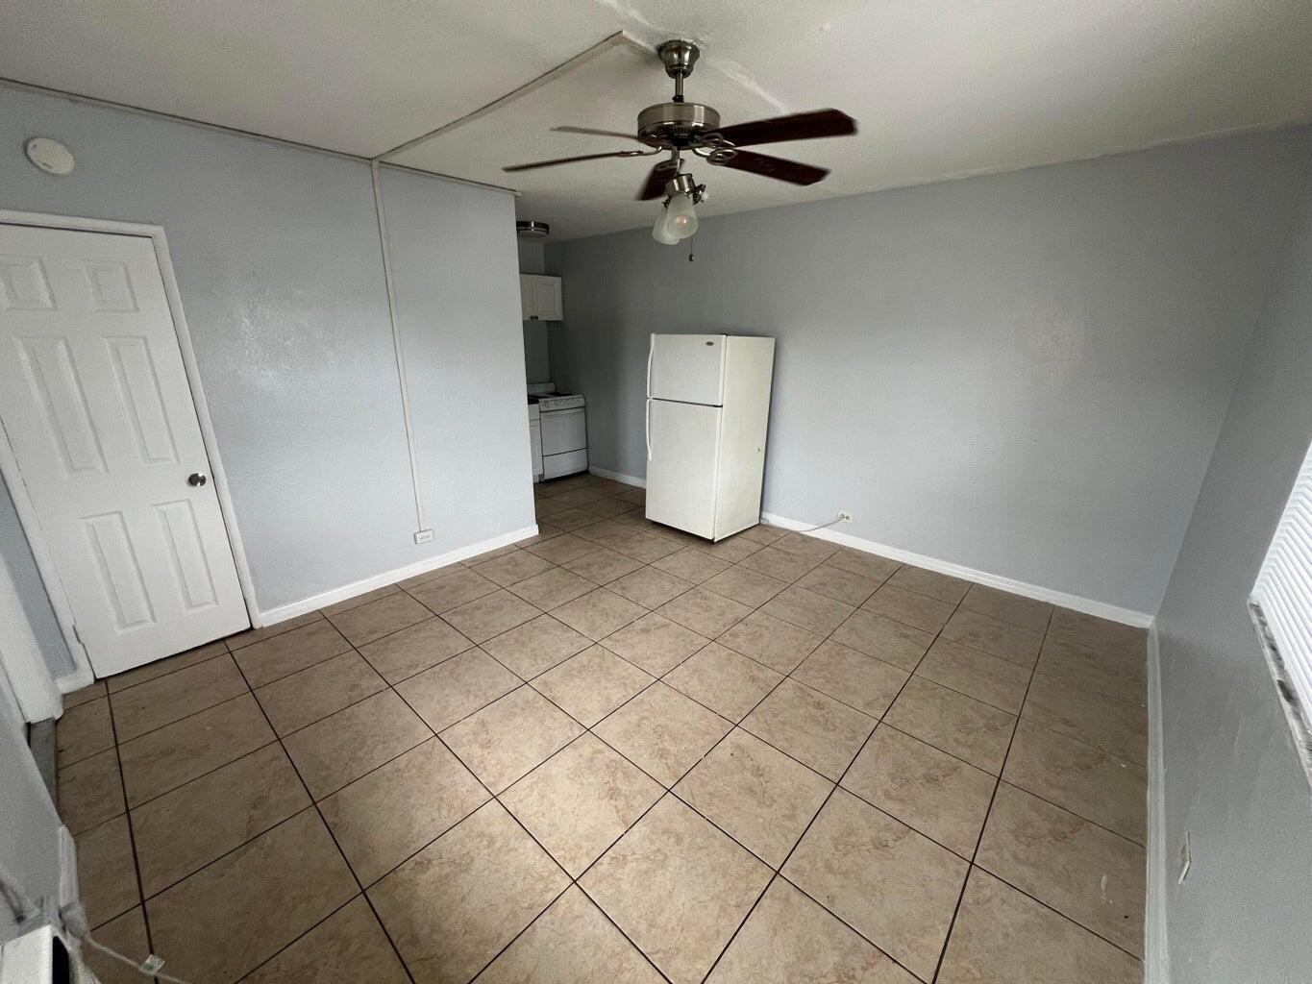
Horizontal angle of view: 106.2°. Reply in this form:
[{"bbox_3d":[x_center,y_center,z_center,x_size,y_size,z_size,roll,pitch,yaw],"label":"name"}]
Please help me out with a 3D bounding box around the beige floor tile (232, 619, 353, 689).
[{"bbox_3d":[-1.941,0.855,2.655,0.452,0.010,0.452,15,22,40],"label":"beige floor tile"}]

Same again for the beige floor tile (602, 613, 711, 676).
[{"bbox_3d":[-0.001,0.824,2.695,0.440,0.010,0.440,15,22,39],"label":"beige floor tile"}]

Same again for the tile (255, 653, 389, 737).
[{"bbox_3d":[-1.617,0.957,2.387,0.450,0.015,0.450,15,23,39],"label":"tile"}]

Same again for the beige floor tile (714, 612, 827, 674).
[{"bbox_3d":[0.655,0.847,2.812,0.450,0.015,0.450,15,23,39],"label":"beige floor tile"}]

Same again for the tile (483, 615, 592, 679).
[{"bbox_3d":[-0.649,0.848,2.724,0.452,0.010,0.452,15,22,40],"label":"tile"}]

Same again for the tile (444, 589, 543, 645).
[{"bbox_3d":[-1.000,0.757,3.015,0.446,0.015,0.446,15,22,39],"label":"tile"}]

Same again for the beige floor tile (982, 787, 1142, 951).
[{"bbox_3d":[1.335,1.201,1.621,0.406,0.012,0.448,15,22,40],"label":"beige floor tile"}]

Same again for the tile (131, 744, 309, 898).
[{"bbox_3d":[-1.546,1.131,1.756,0.446,0.015,0.446,15,22,39],"label":"tile"}]

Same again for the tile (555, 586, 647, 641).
[{"bbox_3d":[-0.353,0.754,3.054,0.446,0.015,0.446,15,22,39],"label":"tile"}]

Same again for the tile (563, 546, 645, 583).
[{"bbox_3d":[-0.382,0.568,3.687,0.452,0.010,0.452,15,22,40],"label":"tile"}]

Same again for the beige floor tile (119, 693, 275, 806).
[{"bbox_3d":[-1.897,1.044,2.046,0.450,0.012,0.450,15,22,40],"label":"beige floor tile"}]

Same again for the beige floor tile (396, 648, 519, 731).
[{"bbox_3d":[-0.930,0.920,2.341,0.440,0.010,0.440,15,22,39],"label":"beige floor tile"}]

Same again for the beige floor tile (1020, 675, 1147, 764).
[{"bbox_3d":[1.975,1.026,2.276,0.425,0.015,0.450,15,23,39],"label":"beige floor tile"}]

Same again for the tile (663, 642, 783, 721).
[{"bbox_3d":[0.339,0.934,2.465,0.452,0.010,0.452,15,22,40],"label":"tile"}]

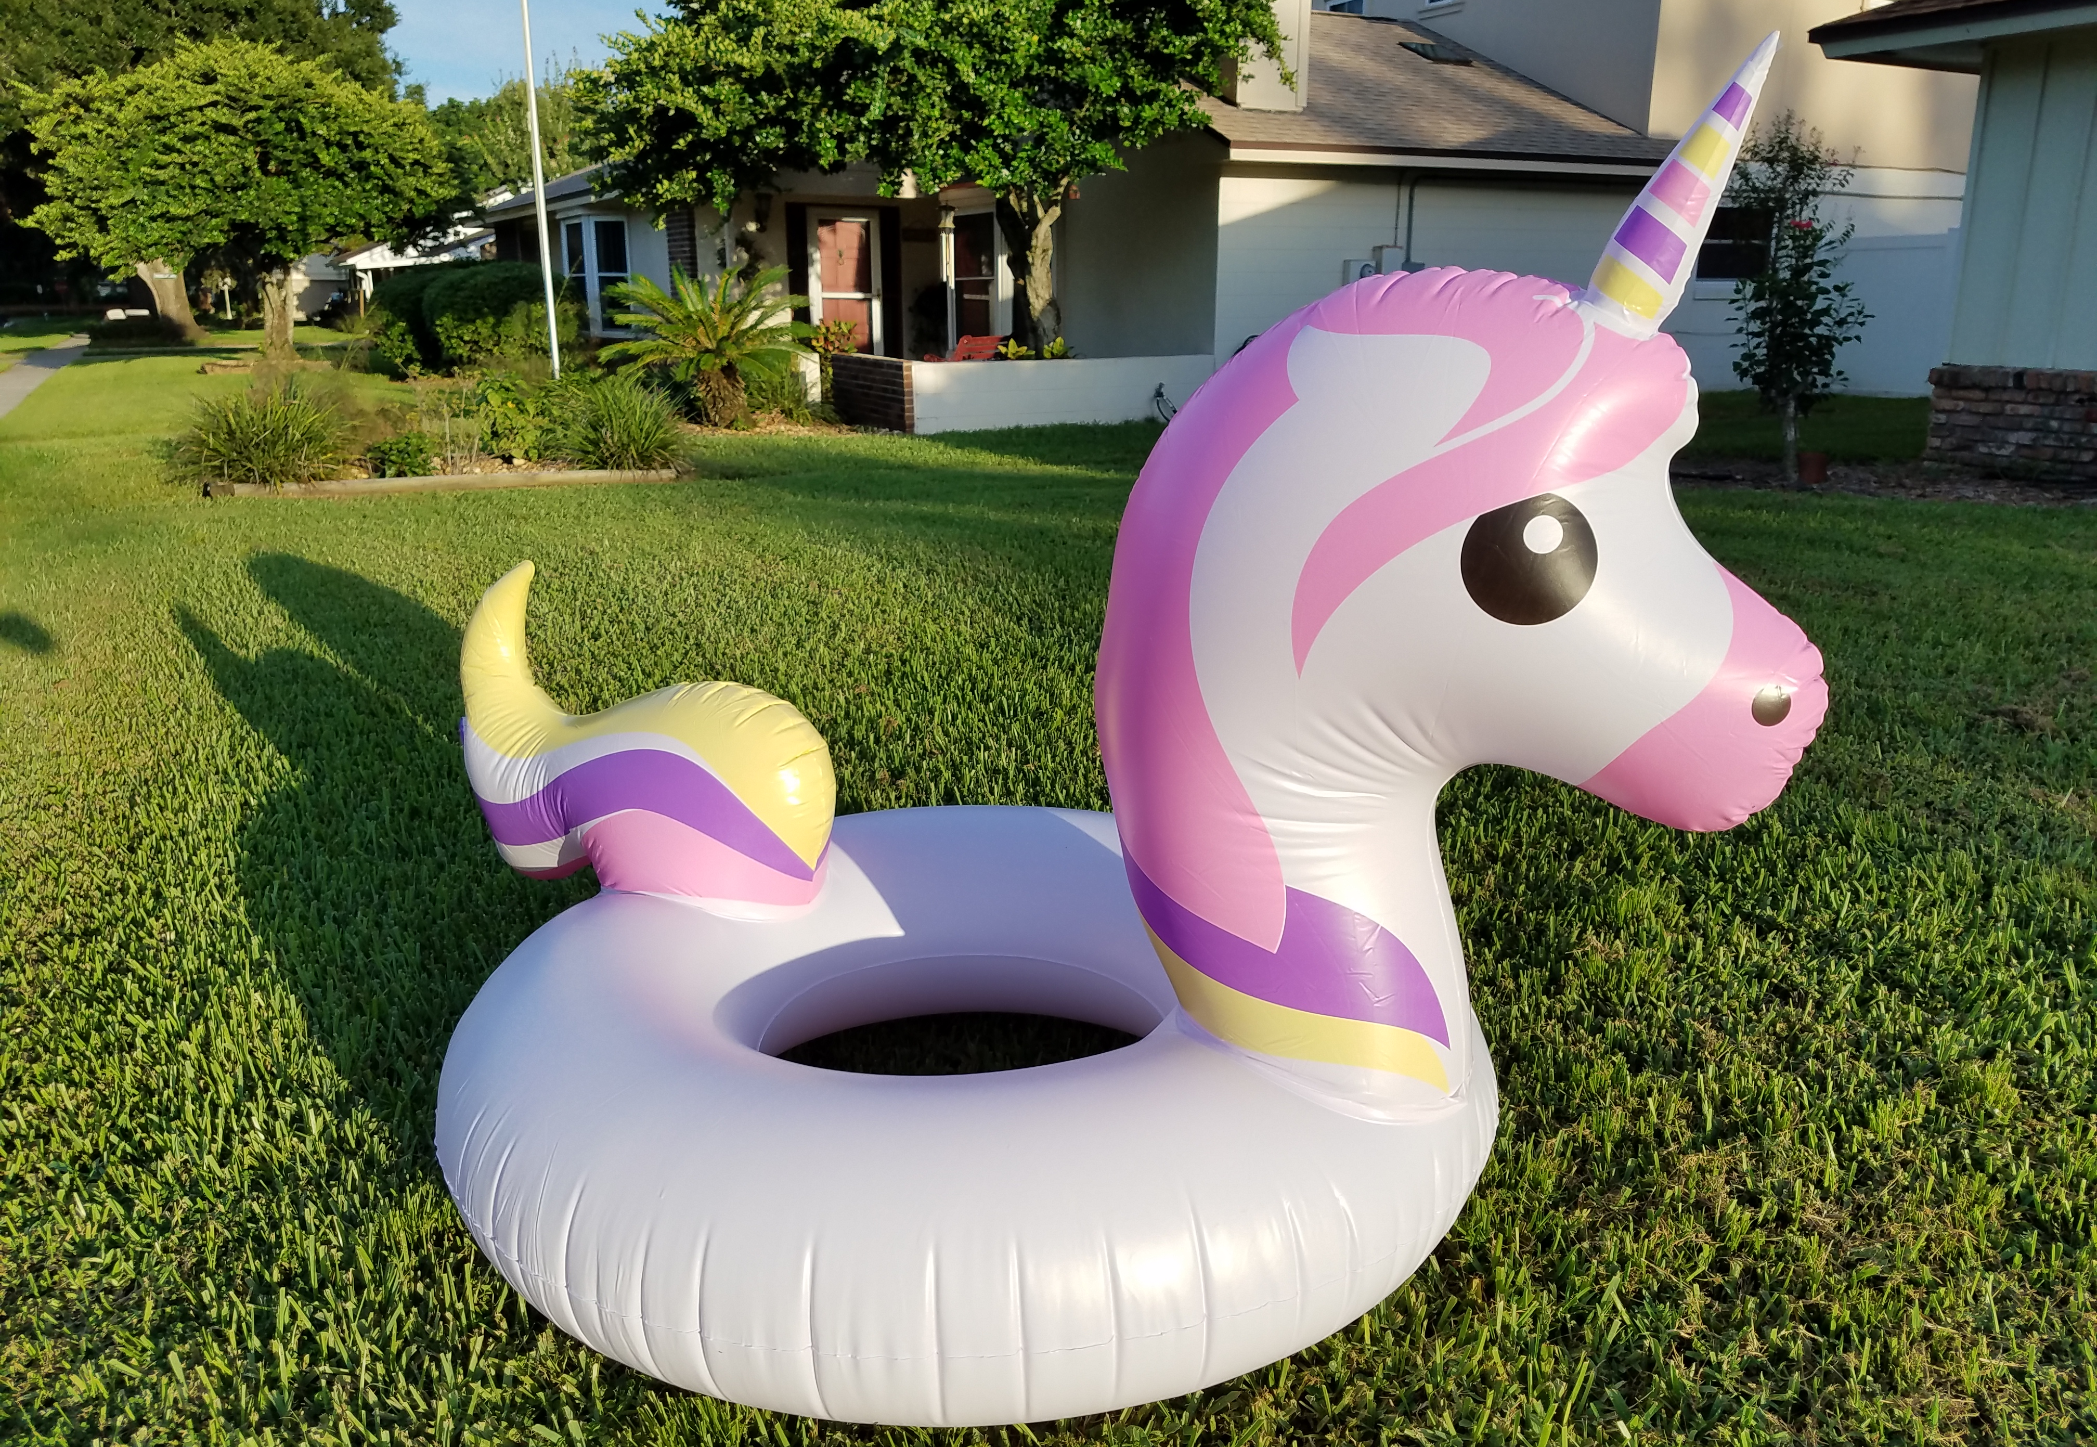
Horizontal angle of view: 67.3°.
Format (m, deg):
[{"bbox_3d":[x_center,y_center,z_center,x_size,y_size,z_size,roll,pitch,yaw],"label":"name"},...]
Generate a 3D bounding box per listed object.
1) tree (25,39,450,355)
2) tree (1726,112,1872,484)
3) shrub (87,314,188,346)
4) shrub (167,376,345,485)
[{"bbox_3d":[-12.722,-8.166,24.724,5.979,4.766,6.000,-7,17,-25],"label":"tree"},{"bbox_3d":[3.771,-2.115,7.923,0.666,1.806,0.700,7,17,24],"label":"tree"},{"bbox_3d":[-17.396,-7.524,30.080,1.664,0.607,1.700,-8,17,-28],"label":"shrub"},{"bbox_3d":[-4.539,-1.696,9.021,0.908,0.582,0.950,-7,17,-25],"label":"shrub"}]

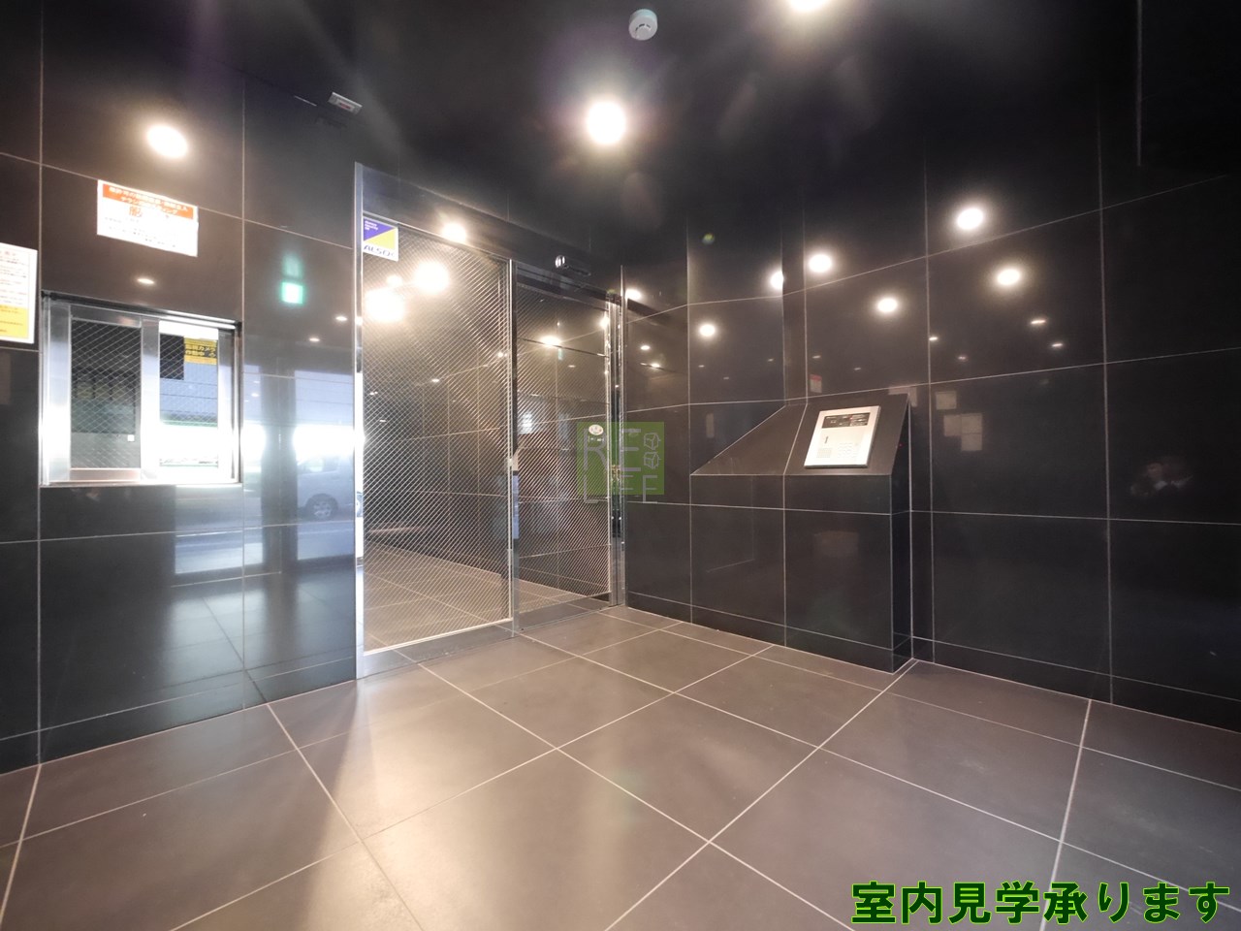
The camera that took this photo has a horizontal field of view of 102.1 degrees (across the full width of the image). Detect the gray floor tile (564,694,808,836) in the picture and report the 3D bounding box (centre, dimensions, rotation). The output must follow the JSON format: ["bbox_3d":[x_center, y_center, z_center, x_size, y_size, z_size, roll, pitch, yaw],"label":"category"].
[{"bbox_3d":[0.219,0.930,1.645,0.600,0.010,0.600,0,-1,-44],"label":"gray floor tile"}]

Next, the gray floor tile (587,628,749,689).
[{"bbox_3d":[0.231,0.947,2.505,0.600,0.010,0.600,0,-1,-44],"label":"gray floor tile"}]

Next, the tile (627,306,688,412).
[{"bbox_3d":[0.235,-0.658,3.211,0.010,0.601,0.512,0,-1,-44],"label":"tile"}]

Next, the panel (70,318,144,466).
[{"bbox_3d":[-1.749,-0.236,1.713,0.169,0.501,0.007,0,-1,-44],"label":"panel"}]

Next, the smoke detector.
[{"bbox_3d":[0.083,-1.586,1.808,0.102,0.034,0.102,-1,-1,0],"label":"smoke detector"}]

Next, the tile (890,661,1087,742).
[{"bbox_3d":[1.464,0.928,2.023,0.488,0.010,0.600,0,-1,-44],"label":"tile"}]

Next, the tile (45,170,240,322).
[{"bbox_3d":[-1.675,-0.764,1.798,0.519,0.408,0.010,0,-1,-44],"label":"tile"}]

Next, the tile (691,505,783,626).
[{"bbox_3d":[0.645,0.537,2.821,0.010,0.603,0.599,0,-1,-44],"label":"tile"}]

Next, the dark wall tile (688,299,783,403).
[{"bbox_3d":[0.676,-0.669,2.963,0.542,0.603,0.012,-1,-1,15],"label":"dark wall tile"}]

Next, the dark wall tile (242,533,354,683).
[{"bbox_3d":[-1.327,0.543,2.094,0.396,0.597,0.010,0,-1,-44],"label":"dark wall tile"}]

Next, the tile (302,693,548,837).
[{"bbox_3d":[-0.629,0.939,1.655,0.600,0.010,0.600,0,-1,-44],"label":"tile"}]

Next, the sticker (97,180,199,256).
[{"bbox_3d":[-1.666,-0.869,1.780,0.257,0.185,0.002,0,-1,-44],"label":"sticker"}]

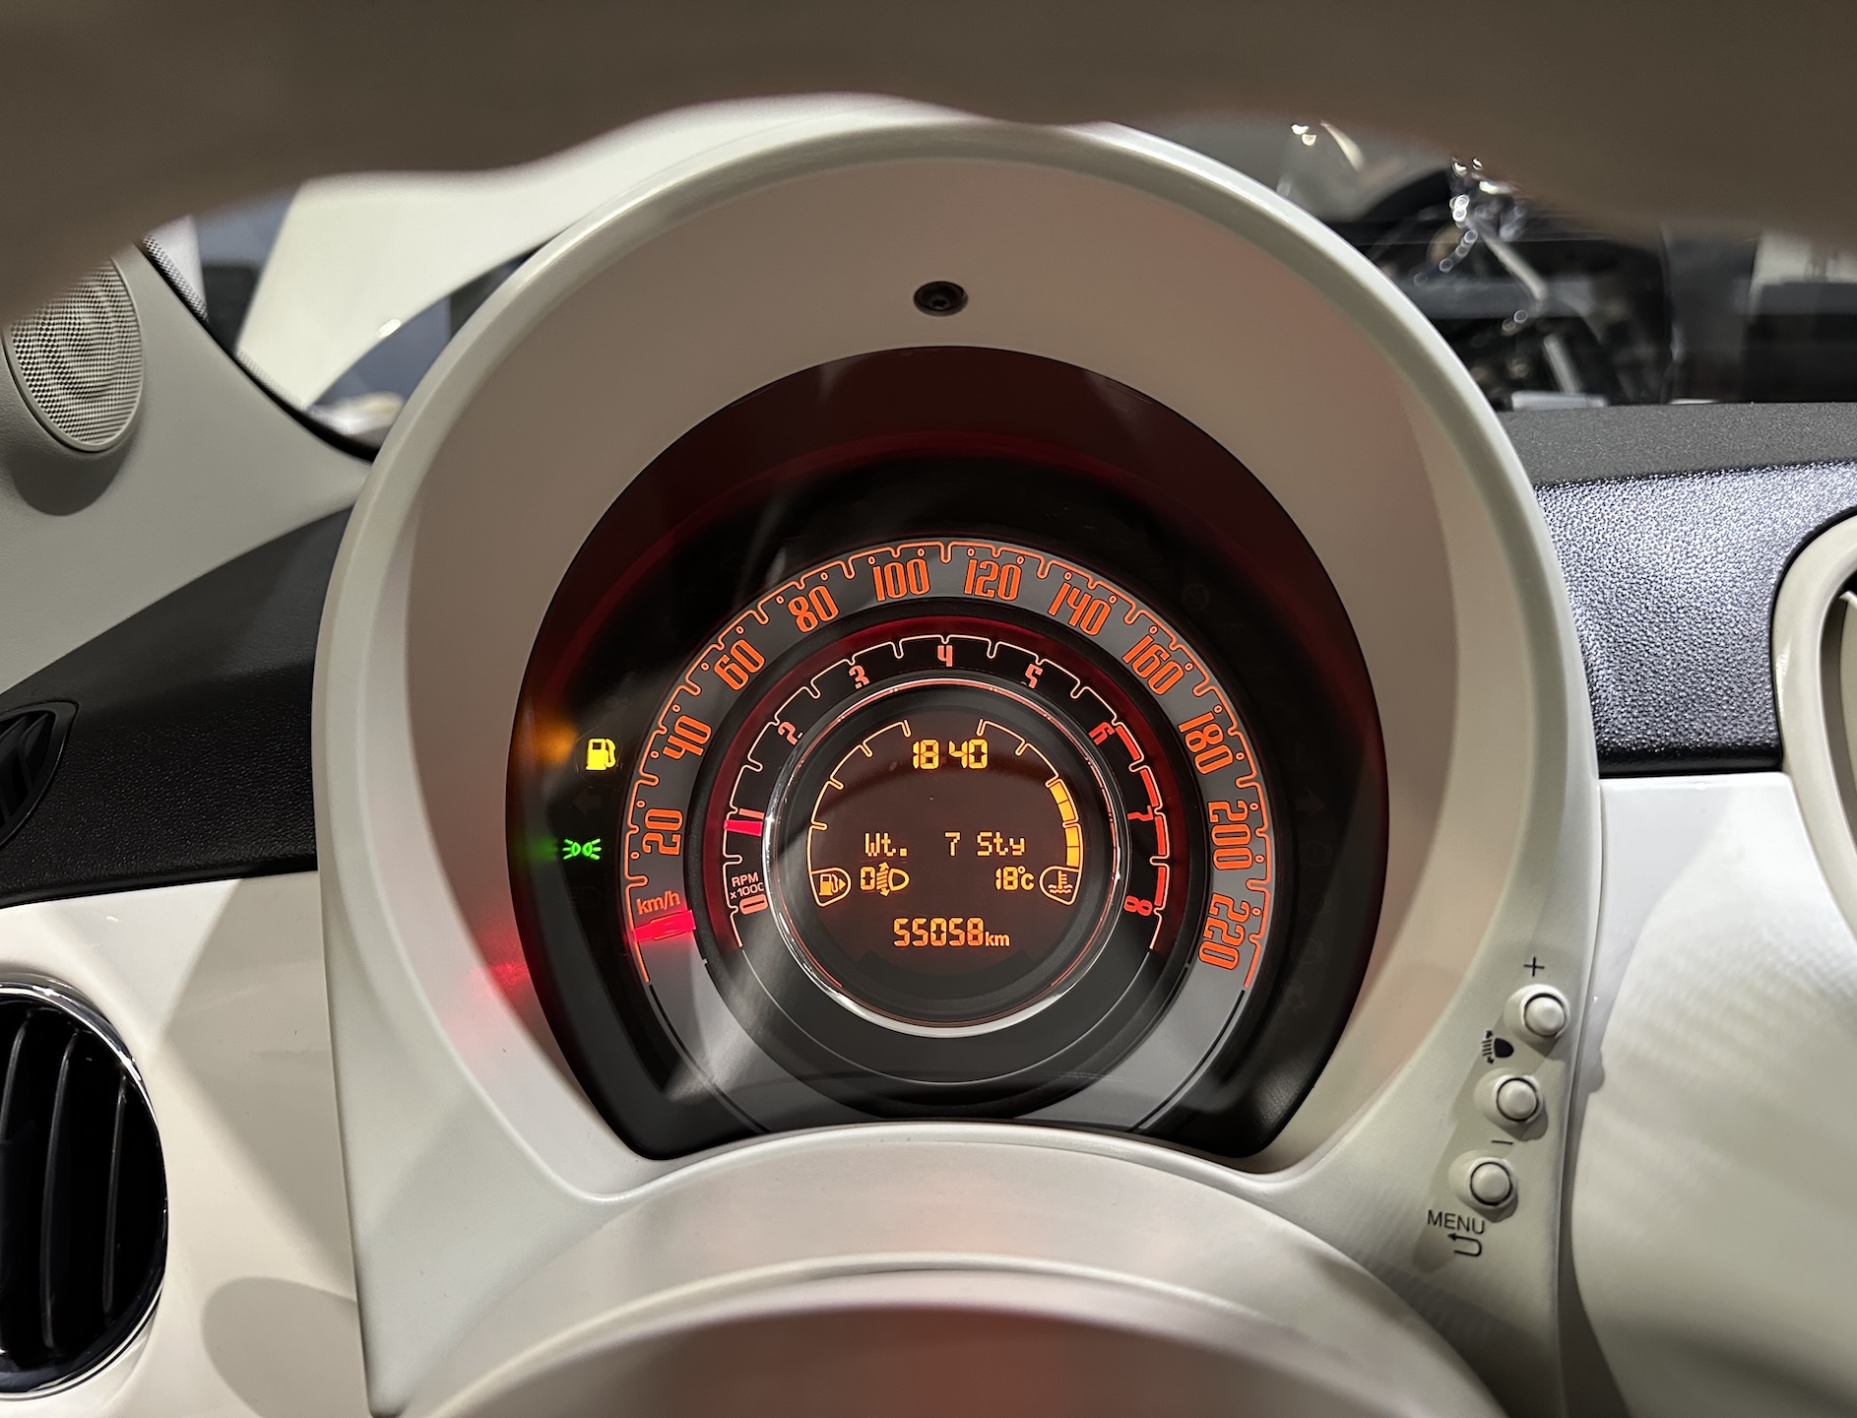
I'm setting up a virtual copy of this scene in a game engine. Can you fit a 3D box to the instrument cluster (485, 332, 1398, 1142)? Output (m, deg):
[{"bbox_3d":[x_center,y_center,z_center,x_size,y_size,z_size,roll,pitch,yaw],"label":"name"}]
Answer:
[{"bbox_3d":[0.004,0.016,0.302,0.204,0.184,0.055,0,0,0],"label":"instrument cluster"}]

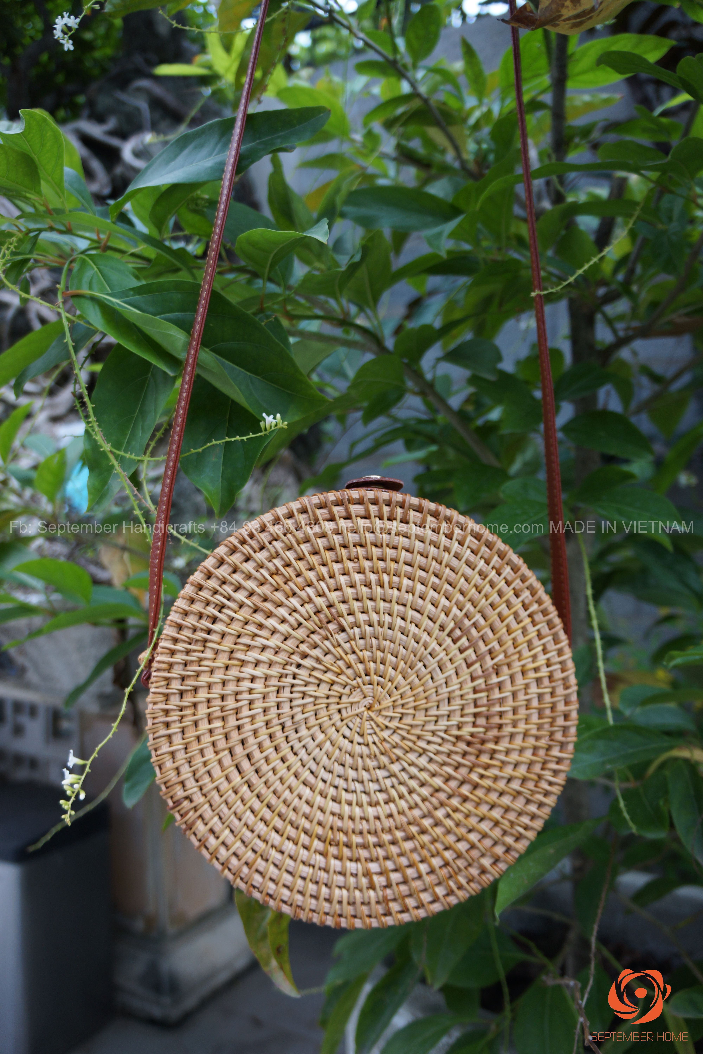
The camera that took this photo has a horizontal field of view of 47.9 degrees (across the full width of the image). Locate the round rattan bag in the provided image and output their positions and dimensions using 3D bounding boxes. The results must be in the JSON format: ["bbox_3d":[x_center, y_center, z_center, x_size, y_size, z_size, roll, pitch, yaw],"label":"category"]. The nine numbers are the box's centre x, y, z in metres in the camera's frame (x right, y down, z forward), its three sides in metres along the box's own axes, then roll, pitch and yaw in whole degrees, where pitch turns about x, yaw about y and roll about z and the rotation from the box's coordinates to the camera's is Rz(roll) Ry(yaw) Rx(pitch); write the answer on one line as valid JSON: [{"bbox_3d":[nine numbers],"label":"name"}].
[{"bbox_3d":[0.004,0.083,0.407,0.203,0.206,0.080,1,-5,-4],"label":"round rattan bag"}]

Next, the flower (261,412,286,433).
[{"bbox_3d":[-0.043,-0.058,0.440,0.014,0.011,0.010,0,3,0],"label":"flower"}]

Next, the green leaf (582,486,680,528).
[{"bbox_3d":[0.265,-0.015,0.750,0.094,0.054,0.055,0,-3,0],"label":"green leaf"}]

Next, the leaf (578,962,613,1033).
[{"bbox_3d":[0.231,0.447,0.750,0.037,0.070,0.035,0,-3,0],"label":"leaf"}]

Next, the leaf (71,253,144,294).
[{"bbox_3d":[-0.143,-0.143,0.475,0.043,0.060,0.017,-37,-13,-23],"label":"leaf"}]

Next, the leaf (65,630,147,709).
[{"bbox_3d":[-0.222,0.129,0.720,0.112,0.020,0.035,-45,29,-15],"label":"leaf"}]

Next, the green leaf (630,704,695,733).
[{"bbox_3d":[0.354,0.216,0.900,0.079,0.025,0.039,-1,47,9],"label":"green leaf"}]

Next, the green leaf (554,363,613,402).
[{"bbox_3d":[0.229,-0.143,0.780,0.074,0.016,0.042,-21,46,-9],"label":"green leaf"}]

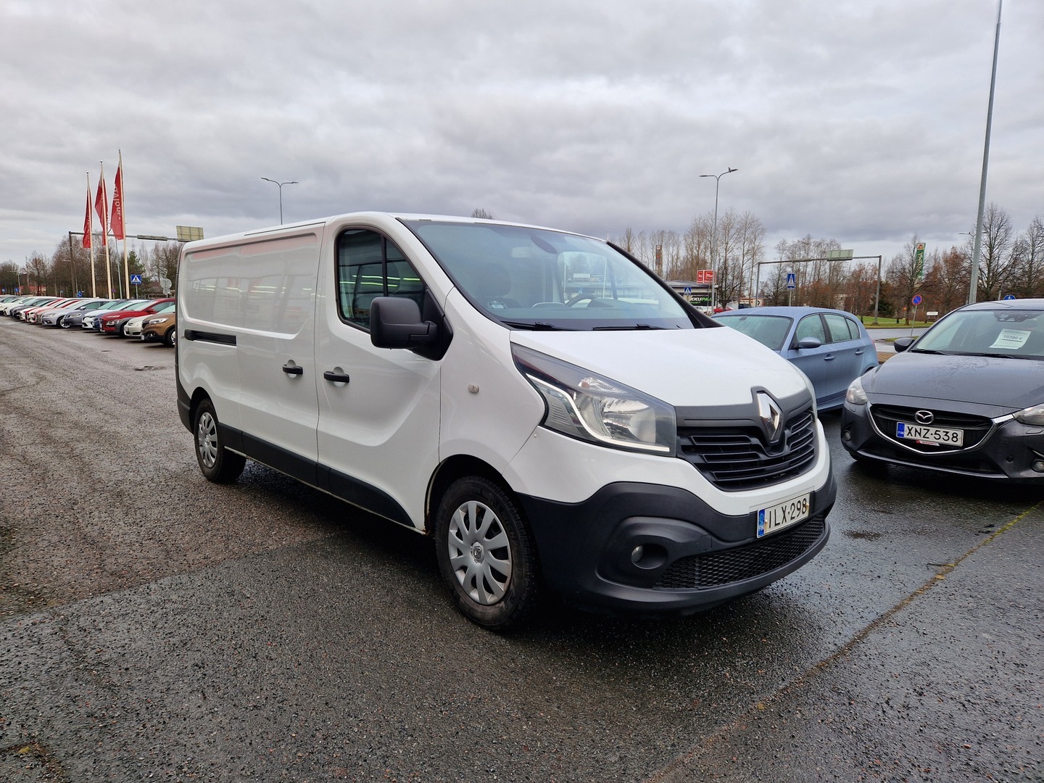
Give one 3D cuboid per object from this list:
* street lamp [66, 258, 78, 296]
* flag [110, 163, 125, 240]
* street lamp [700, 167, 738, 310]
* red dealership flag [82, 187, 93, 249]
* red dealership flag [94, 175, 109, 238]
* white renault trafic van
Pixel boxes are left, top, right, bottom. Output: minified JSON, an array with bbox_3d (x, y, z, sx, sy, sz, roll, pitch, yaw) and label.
[{"bbox_3d":[-88.588,-20.986,136.150,2.200,9.380,0.400,-6,9,-42],"label":"street lamp"},{"bbox_3d":[-22.662,-10.611,38.898,0.800,4.200,0.300,3,7,16],"label":"flag"},{"bbox_3d":[12.800,-9.334,46.165,0.400,10.480,3.000,-5,9,-41],"label":"street lamp"},{"bbox_3d":[-28.764,-11.506,45.941,0.650,4.000,0.300,3,7,16],"label":"red dealership flag"},{"bbox_3d":[-25.590,-11.105,42.260,0.800,4.020,0.300,3,7,16],"label":"red dealership flag"},{"bbox_3d":[-0.710,-0.170,4.835,2.080,1.970,5.400,-6,9,-42],"label":"white renault trafic van"}]

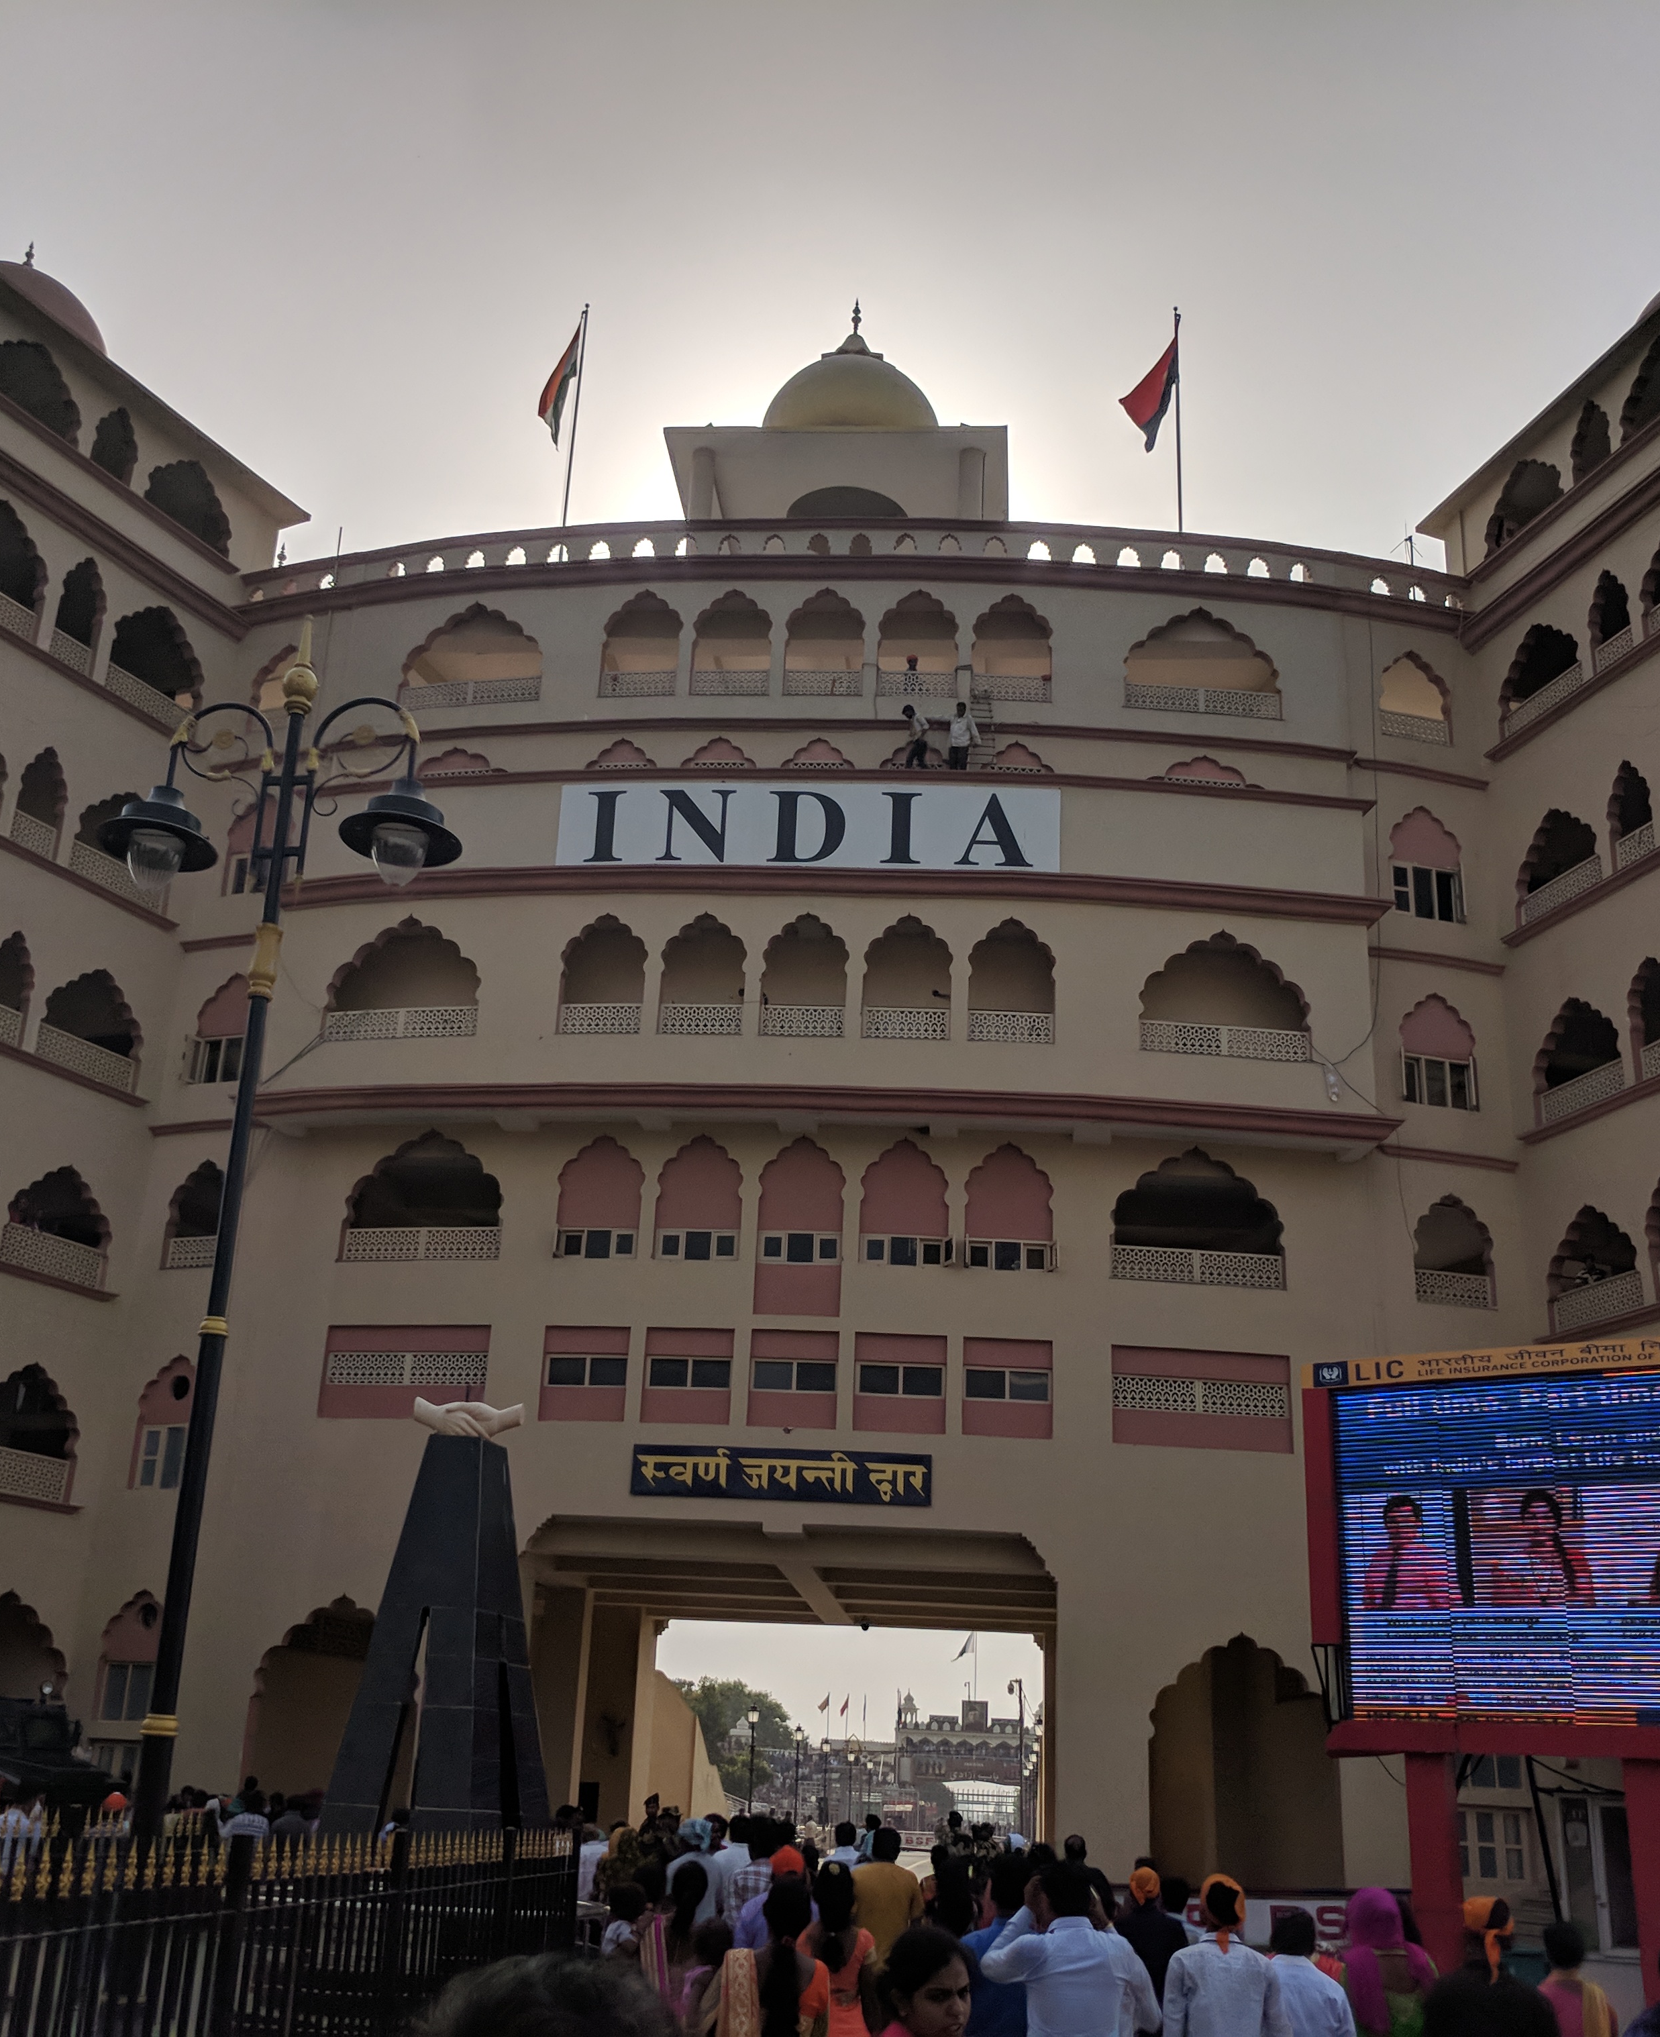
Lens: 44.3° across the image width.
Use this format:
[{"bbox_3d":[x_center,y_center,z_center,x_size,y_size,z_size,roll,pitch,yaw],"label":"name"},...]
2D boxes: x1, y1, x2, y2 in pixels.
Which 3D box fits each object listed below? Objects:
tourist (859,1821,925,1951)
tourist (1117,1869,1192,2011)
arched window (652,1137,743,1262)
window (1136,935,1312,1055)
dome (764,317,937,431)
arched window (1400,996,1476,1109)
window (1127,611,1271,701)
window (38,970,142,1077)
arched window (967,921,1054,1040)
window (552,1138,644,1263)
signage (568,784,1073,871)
[{"bbox_3d":[0.370,5.964,12.718,0.500,1.700,0.300,2,-21,0],"label":"tourist"},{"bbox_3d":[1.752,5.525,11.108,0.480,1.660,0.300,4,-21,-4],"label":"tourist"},{"bbox_3d":[-2.204,3.013,33.984,1.503,2.141,0.250,0,-21,7],"label":"arched window"},{"bbox_3d":[7.172,-0.402,37.296,3.150,2.420,0.300,5,-21,-7],"label":"window"},{"bbox_3d":[0.495,-14.888,47.502,4.009,3.559,4.009,1,-21,4],"label":"dome"},{"bbox_3d":[11.412,0.639,38.615,1.552,2.250,0.350,8,-21,-14],"label":"arched window"},{"bbox_3d":[7.537,-7.348,41.576,3.180,2.110,0.300,5,-21,-7],"label":"window"},{"bbox_3d":[-13.032,0.060,35.838,0.300,1.894,2.238,-9,-24,28],"label":"window"},{"bbox_3d":[3.001,-0.577,33.912,1.442,2.188,0.300,3,-21,0],"label":"arched window"},{"bbox_3d":[-4.182,3.320,37.492,1.610,2.330,0.250,-1,-21,8],"label":"window"},{"bbox_3d":[-0.399,-3.291,34.907,8.602,1.578,0.300,1,-21,4],"label":"signage"}]

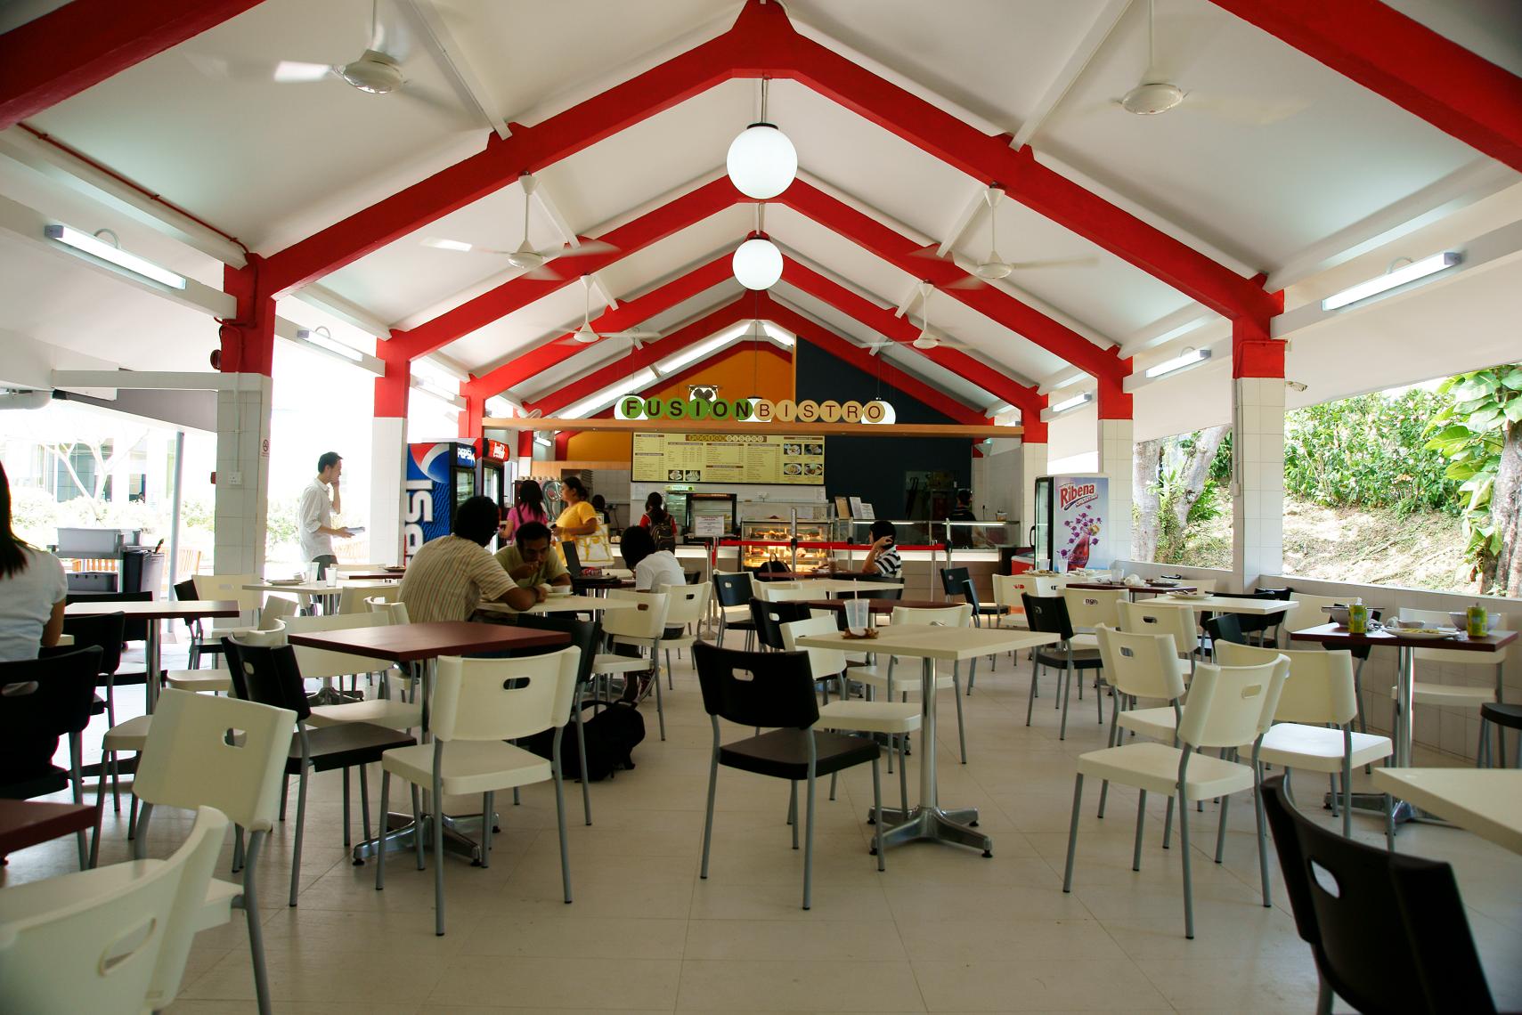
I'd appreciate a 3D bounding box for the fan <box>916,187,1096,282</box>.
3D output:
[{"bbox_3d":[1.740,-2.011,7.446,1.420,0.680,1.420,1,-1,0],"label":"fan"}]

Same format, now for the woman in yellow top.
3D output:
[{"bbox_3d":[-1.735,0.510,9.479,0.420,1.580,0.480,1,-1,-15],"label":"woman in yellow top"}]

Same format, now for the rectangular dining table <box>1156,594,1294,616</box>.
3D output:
[{"bbox_3d":[2.588,0.918,5.776,0.700,0.750,0.700,2,-1,-41],"label":"rectangular dining table"}]

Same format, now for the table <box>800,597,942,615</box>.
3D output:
[{"bbox_3d":[0.573,0.885,5.401,0.700,0.750,0.700,0,-1,44],"label":"table"}]

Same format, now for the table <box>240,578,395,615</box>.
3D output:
[{"bbox_3d":[-2.690,0.865,6.309,0.707,0.758,0.707,0,-1,31],"label":"table"}]

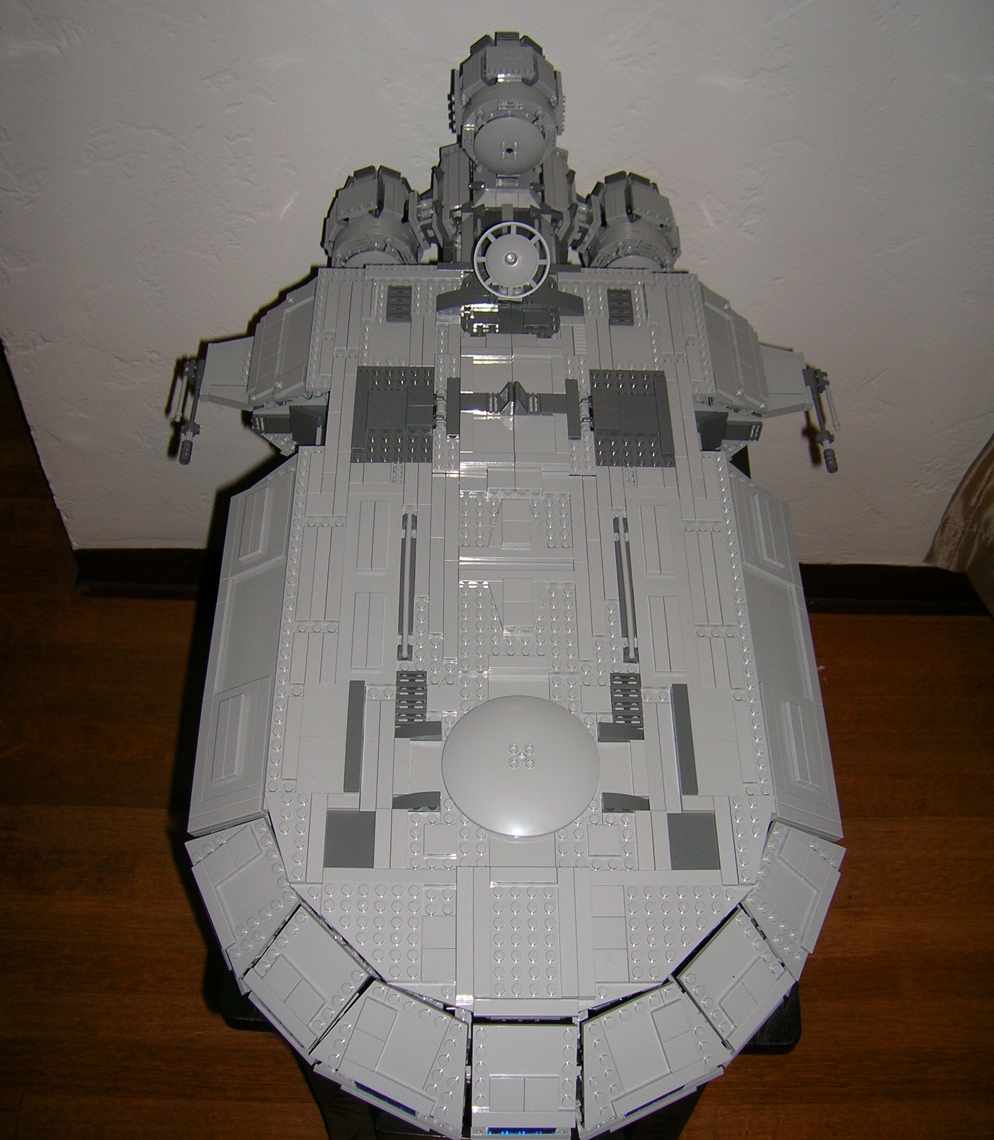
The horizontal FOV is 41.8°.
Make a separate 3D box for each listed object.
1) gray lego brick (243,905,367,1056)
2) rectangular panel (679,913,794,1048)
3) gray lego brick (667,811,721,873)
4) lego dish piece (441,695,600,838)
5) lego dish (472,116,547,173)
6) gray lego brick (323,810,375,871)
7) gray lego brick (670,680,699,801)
[{"bbox_3d":[-0.093,0.200,0.639,0.049,0.008,0.050,40,98,20],"label":"gray lego brick"},{"bbox_3d":[0.117,0.202,0.643,0.049,0.008,0.050,-40,101,-24],"label":"rectangular panel"},{"bbox_3d":[0.097,0.134,0.642,0.024,0.004,0.031,1,53,-2],"label":"gray lego brick"},{"bbox_3d":[0.012,0.095,0.654,0.080,0.011,0.080,1,53,-2],"label":"lego dish piece"},{"bbox_3d":[0.009,-0.288,0.891,0.048,0.048,0.009,1,53,-2],"label":"lego dish"},{"bbox_3d":[-0.071,0.132,0.635,0.024,0.004,0.030,1,53,-2],"label":"gray lego brick"},{"bbox_3d":[0.096,0.088,0.670,0.008,0.005,0.064,1,53,-2],"label":"gray lego brick"}]

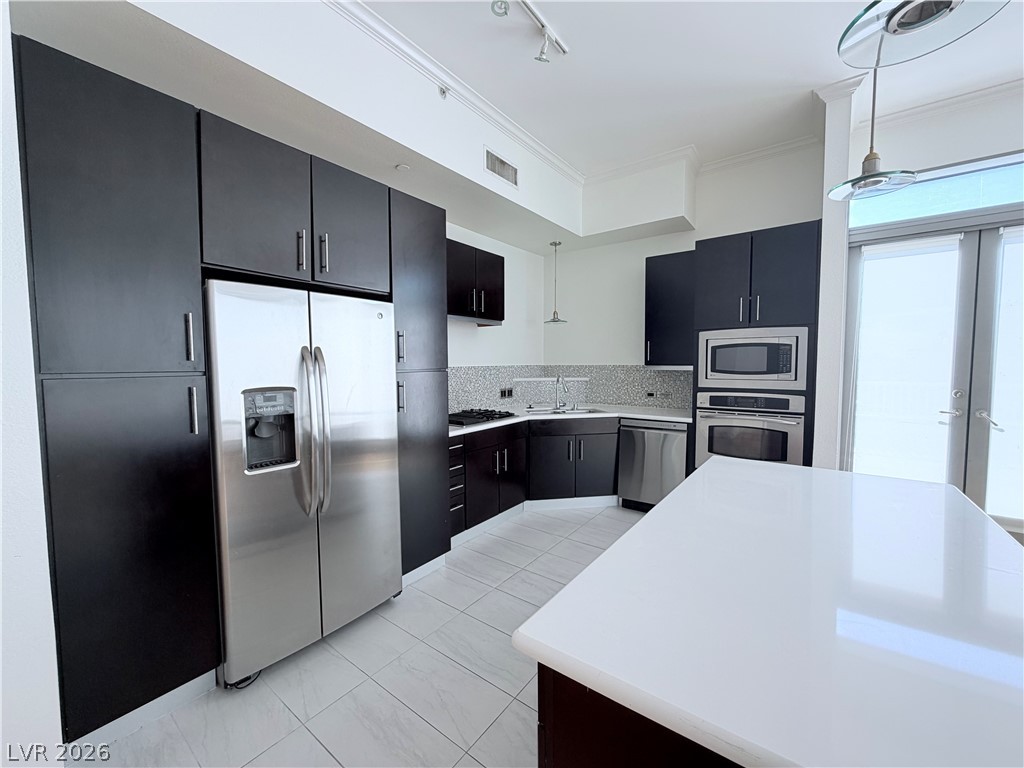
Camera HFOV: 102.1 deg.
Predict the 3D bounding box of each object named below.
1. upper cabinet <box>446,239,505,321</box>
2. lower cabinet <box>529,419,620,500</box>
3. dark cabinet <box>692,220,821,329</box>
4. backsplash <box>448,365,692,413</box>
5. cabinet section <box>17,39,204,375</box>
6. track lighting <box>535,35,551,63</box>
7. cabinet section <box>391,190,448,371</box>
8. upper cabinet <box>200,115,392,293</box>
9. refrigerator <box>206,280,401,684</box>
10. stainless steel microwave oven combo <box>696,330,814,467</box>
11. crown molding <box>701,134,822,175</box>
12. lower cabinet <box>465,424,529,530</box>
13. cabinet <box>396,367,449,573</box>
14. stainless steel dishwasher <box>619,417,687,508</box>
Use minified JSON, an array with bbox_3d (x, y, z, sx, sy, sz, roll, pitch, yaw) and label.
[{"bbox_3d":[-0.461,-0.887,3.707,0.350,0.592,0.840,2,4,36],"label":"upper cabinet"},{"bbox_3d":[0.542,0.698,4.246,0.910,0.752,0.660,-1,3,-8],"label":"lower cabinet"},{"bbox_3d":[2.095,-0.840,3.541,0.842,0.763,0.620,2,4,36],"label":"dark cabinet"},{"bbox_3d":[0.537,0.021,4.616,2.669,0.449,1.329,-1,3,-8],"label":"backsplash"},{"bbox_3d":[-1.645,-0.567,1.677,0.660,1.046,0.454,2,4,36],"label":"cabinet section"},{"bbox_3d":[0.168,-1.840,2.280,0.090,0.130,0.100,-1,3,-14],"label":"track lighting"},{"bbox_3d":[-0.828,-0.628,2.807,0.660,1.056,0.451,2,4,37],"label":"cabinet section"},{"bbox_3d":[-1.244,-0.824,2.242,0.660,0.612,0.930,2,4,36],"label":"upper cabinet"},{"bbox_3d":[-1.224,0.431,2.291,0.805,1.770,0.913,2,4,36],"label":"refrigerator"},{"bbox_3d":[2.057,0.145,3.545,0.761,1.178,0.580,2,4,37],"label":"stainless steel microwave oven combo"},{"bbox_3d":[2.197,-2.046,3.757,1.019,0.093,0.090,2,4,37],"label":"crown molding"},{"bbox_3d":[-0.347,0.735,3.708,0.604,0.747,0.841,2,4,36],"label":"lower cabinet"},{"bbox_3d":[-0.831,0.541,2.889,0.680,1.254,0.449,2,4,36],"label":"cabinet"},{"bbox_3d":[1.458,0.749,4.052,0.616,0.842,0.610,2,4,37],"label":"stainless steel dishwasher"}]

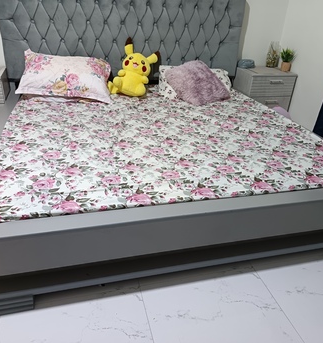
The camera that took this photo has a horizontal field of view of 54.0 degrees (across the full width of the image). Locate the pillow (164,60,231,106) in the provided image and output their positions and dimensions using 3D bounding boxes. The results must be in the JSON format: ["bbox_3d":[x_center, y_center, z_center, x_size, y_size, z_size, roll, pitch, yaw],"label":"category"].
[{"bbox_3d":[0.305,-0.744,2.654,0.416,0.130,0.421,-22,68,-32],"label":"pillow"}]

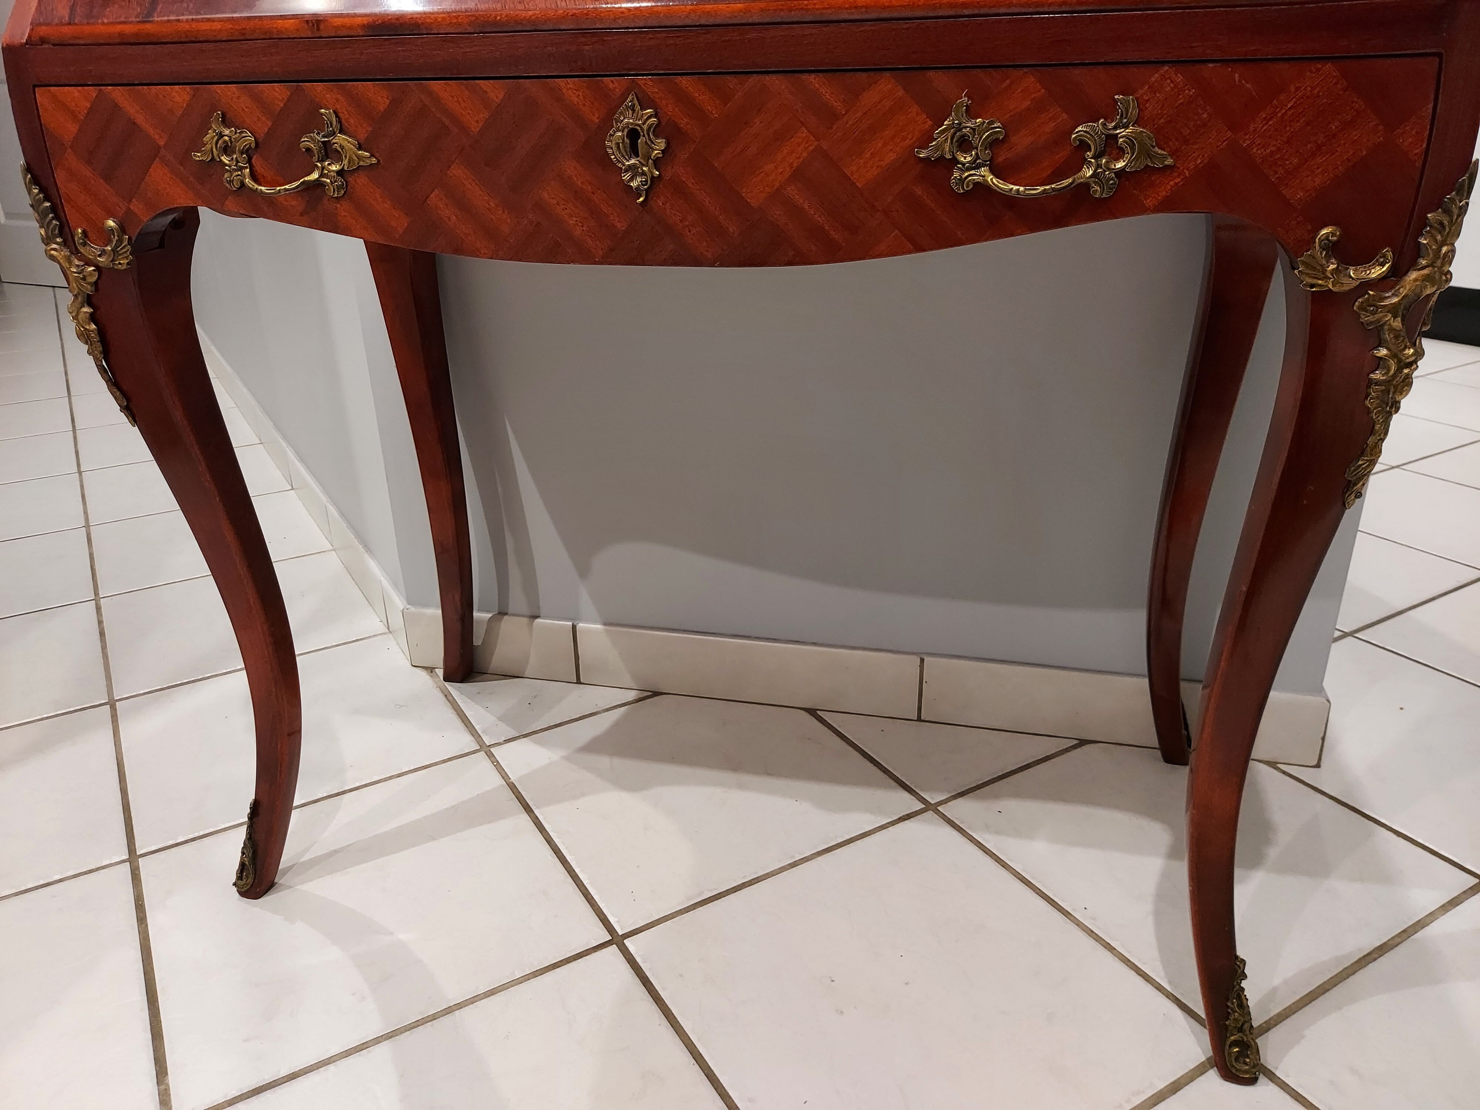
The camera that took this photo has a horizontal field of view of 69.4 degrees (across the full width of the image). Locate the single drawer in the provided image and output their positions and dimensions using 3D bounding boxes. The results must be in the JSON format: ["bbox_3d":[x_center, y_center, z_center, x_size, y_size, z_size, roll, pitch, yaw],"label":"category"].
[{"bbox_3d":[-0.019,-0.265,0.716,0.756,0.099,0.337,5,24,13],"label":"single drawer"}]

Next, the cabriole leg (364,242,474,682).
[{"bbox_3d":[-0.325,-0.096,1.149,0.077,0.566,0.108,5,24,13],"label":"cabriole leg"}]

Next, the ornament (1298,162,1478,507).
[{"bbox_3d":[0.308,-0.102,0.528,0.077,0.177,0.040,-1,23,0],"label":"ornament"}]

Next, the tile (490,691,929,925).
[{"bbox_3d":[-0.044,0.233,1.101,0.330,0.009,0.330,-14,26,-28],"label":"tile"}]

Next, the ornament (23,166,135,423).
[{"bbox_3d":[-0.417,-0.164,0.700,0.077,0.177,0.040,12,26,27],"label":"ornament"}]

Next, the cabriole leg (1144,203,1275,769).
[{"bbox_3d":[0.417,-0.032,0.973,0.077,0.566,0.108,5,24,13],"label":"cabriole leg"}]

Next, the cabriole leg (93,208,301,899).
[{"bbox_3d":[-0.410,0.039,0.827,0.072,0.573,0.084,5,24,13],"label":"cabriole leg"}]

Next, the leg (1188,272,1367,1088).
[{"bbox_3d":[0.326,0.105,0.654,0.072,0.566,0.084,5,24,13],"label":"leg"}]

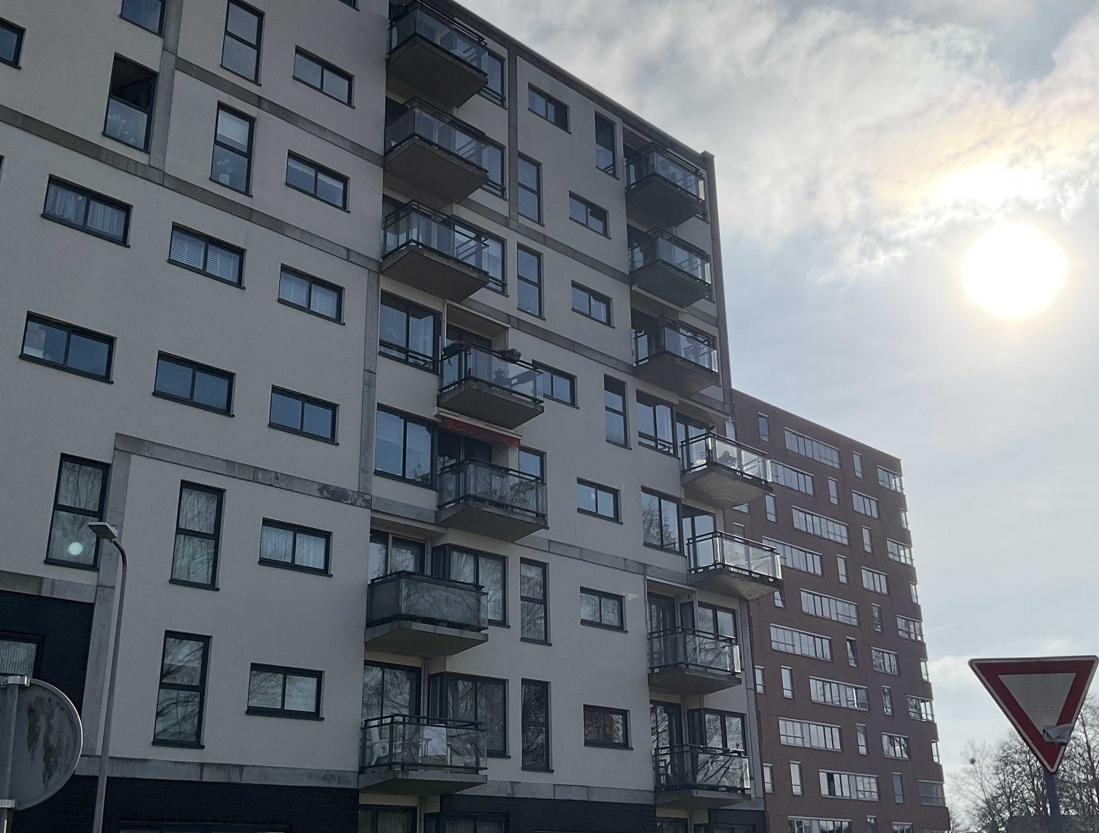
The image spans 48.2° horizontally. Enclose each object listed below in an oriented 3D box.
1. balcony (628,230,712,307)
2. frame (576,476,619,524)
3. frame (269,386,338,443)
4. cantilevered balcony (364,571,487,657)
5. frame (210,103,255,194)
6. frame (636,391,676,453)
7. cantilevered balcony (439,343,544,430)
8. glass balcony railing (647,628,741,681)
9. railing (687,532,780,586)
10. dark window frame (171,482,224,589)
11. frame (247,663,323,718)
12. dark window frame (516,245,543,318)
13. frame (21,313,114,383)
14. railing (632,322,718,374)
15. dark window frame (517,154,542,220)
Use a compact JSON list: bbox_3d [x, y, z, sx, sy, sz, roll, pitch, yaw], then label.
[{"bbox_3d":[3.391,-4.111,34.434,1.115,1.292,2.258,-20,-28,41],"label":"balcony"},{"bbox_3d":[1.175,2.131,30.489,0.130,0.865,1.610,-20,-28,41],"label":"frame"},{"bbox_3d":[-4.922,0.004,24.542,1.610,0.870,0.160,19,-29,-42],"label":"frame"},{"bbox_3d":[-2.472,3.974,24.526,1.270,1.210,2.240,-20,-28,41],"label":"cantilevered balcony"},{"bbox_3d":[-6.363,-5.374,24.717,0.904,1.817,0.130,19,-29,-41],"label":"frame"},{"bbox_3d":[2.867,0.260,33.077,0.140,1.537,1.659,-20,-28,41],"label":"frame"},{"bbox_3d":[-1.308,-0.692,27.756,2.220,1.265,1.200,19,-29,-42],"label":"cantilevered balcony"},{"bbox_3d":[3.563,5.817,29.924,2.223,0.877,1.077,19,-29,-41],"label":"glass balcony railing"},{"bbox_3d":[4.875,3.783,32.143,2.672,0.917,1.077,19,-29,-41],"label":"railing"},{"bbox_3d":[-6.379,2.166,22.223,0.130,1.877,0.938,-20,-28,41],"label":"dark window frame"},{"bbox_3d":[-4.831,5.036,22.377,0.120,0.878,1.573,-20,-28,41],"label":"frame"},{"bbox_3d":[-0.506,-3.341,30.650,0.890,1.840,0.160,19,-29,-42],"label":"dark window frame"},{"bbox_3d":[-8.807,-1.228,22.520,0.140,0.917,1.720,-20,-28,41],"label":"frame"},{"bbox_3d":[3.437,-1.667,33.293,1.085,0.977,2.215,-21,-29,41],"label":"railing"},{"bbox_3d":[-0.527,-5.866,31.658,0.130,1.877,0.886,-21,-29,41],"label":"dark window frame"}]

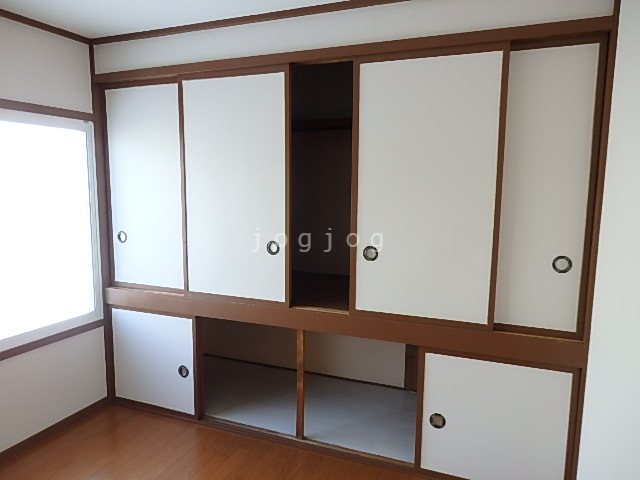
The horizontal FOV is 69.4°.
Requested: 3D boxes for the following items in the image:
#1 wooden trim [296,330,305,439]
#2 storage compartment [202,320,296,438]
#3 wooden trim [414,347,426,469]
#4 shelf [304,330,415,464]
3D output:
[{"bbox_3d":[-0.101,0.788,2.493,0.034,0.621,0.030,3,7,22],"label":"wooden trim"},{"bbox_3d":[-0.275,0.724,2.962,0.644,0.610,0.759,3,7,22],"label":"storage compartment"},{"bbox_3d":[0.485,0.820,2.260,0.034,0.621,0.030,3,7,22],"label":"wooden trim"},{"bbox_3d":[0.334,0.756,2.720,0.603,0.605,0.759,3,7,22],"label":"shelf"}]

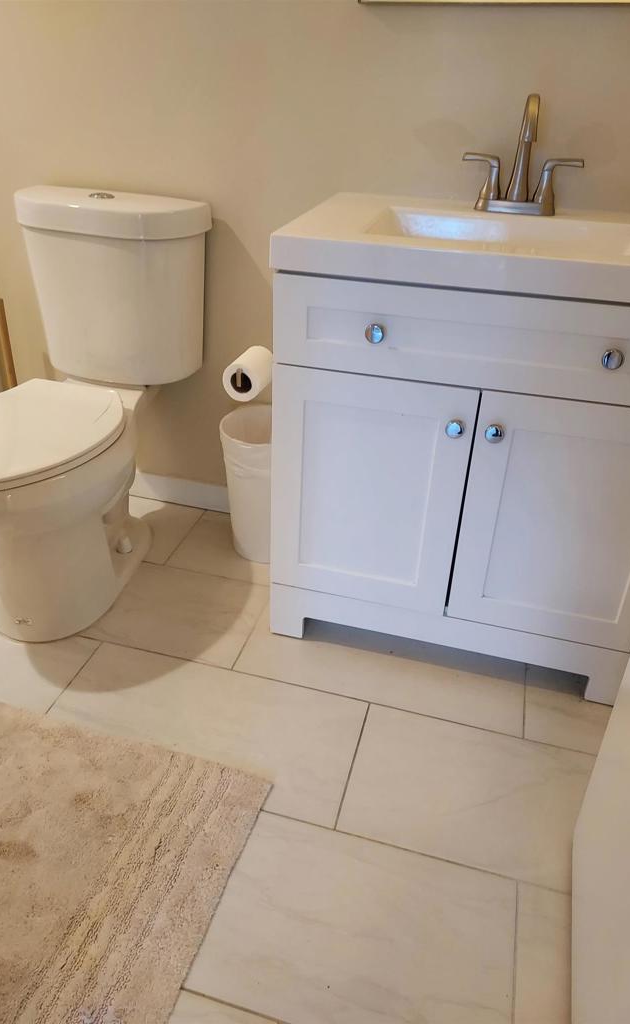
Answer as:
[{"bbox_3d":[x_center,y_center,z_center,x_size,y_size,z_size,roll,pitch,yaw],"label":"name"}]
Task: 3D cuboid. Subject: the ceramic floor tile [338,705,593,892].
[{"bbox_3d":[0.368,0.525,1.276,0.610,0.010,0.302,10,34,12],"label":"ceramic floor tile"}]

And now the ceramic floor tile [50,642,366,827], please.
[{"bbox_3d":[-0.221,0.424,1.408,0.610,0.010,0.302,10,34,12],"label":"ceramic floor tile"}]

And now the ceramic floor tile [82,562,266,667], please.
[{"bbox_3d":[-0.433,0.220,1.716,0.610,0.010,0.302,10,34,12],"label":"ceramic floor tile"}]

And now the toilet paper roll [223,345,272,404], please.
[{"bbox_3d":[-0.128,-0.274,1.402,0.078,0.078,0.100,10,34,12],"label":"toilet paper roll"}]

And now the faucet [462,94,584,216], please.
[{"bbox_3d":[0.391,-0.665,1.331,0.228,0.203,0.140,10,34,12],"label":"faucet"}]

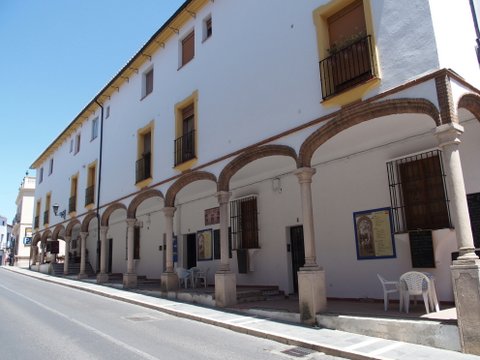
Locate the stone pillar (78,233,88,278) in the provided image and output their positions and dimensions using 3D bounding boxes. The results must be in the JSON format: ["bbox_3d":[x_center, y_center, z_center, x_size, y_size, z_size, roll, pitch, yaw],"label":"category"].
[{"bbox_3d":[-8.908,4.253,21.999,0.460,2.544,0.460,8,-16,-37],"label":"stone pillar"}]

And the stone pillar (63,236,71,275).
[{"bbox_3d":[-11.012,4.804,24.660,0.400,2.375,0.400,8,-16,-37],"label":"stone pillar"}]

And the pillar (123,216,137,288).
[{"bbox_3d":[-4.938,3.309,17.524,0.447,3.022,0.447,7,-15,-37],"label":"pillar"}]

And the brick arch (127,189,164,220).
[{"bbox_3d":[-3.721,0.920,15.767,0.325,0.929,3.458,8,-16,-37],"label":"brick arch"}]

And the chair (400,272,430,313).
[{"bbox_3d":[3.570,2.254,7.849,0.570,0.800,0.550,-9,-14,27],"label":"chair"}]

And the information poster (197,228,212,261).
[{"bbox_3d":[-1.458,2.747,16.286,0.057,1.278,1.122,7,-15,-37],"label":"information poster"}]

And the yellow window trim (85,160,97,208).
[{"bbox_3d":[-8.551,0.290,22.195,0.213,2.741,1.491,7,-15,-37],"label":"yellow window trim"}]

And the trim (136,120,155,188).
[{"bbox_3d":[-3.901,-1.028,16.133,0.260,2.548,1.560,8,-16,-37],"label":"trim"}]

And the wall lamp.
[{"bbox_3d":[-11.670,2.045,25.058,0.800,1.015,0.400,8,-16,-37],"label":"wall lamp"}]

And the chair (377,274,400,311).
[{"bbox_3d":[3.130,2.335,8.139,0.540,0.770,0.550,-5,-13,15],"label":"chair"}]

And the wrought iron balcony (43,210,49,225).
[{"bbox_3d":[-14.969,2.982,30.052,0.199,0.994,1.349,7,-15,-37],"label":"wrought iron balcony"}]

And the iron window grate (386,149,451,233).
[{"bbox_3d":[4.350,0.334,9.439,0.195,1.836,1.371,8,-16,-37],"label":"iron window grate"}]

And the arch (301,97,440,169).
[{"bbox_3d":[2.487,-1.009,7.968,0.325,0.910,3.237,8,-16,-37],"label":"arch"}]

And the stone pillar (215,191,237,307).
[{"bbox_3d":[-0.455,2.094,11.919,0.447,3.379,0.447,7,-15,-37],"label":"stone pillar"}]

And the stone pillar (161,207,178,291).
[{"bbox_3d":[-2.657,2.632,14.682,0.447,3.085,0.447,7,-15,-37],"label":"stone pillar"}]

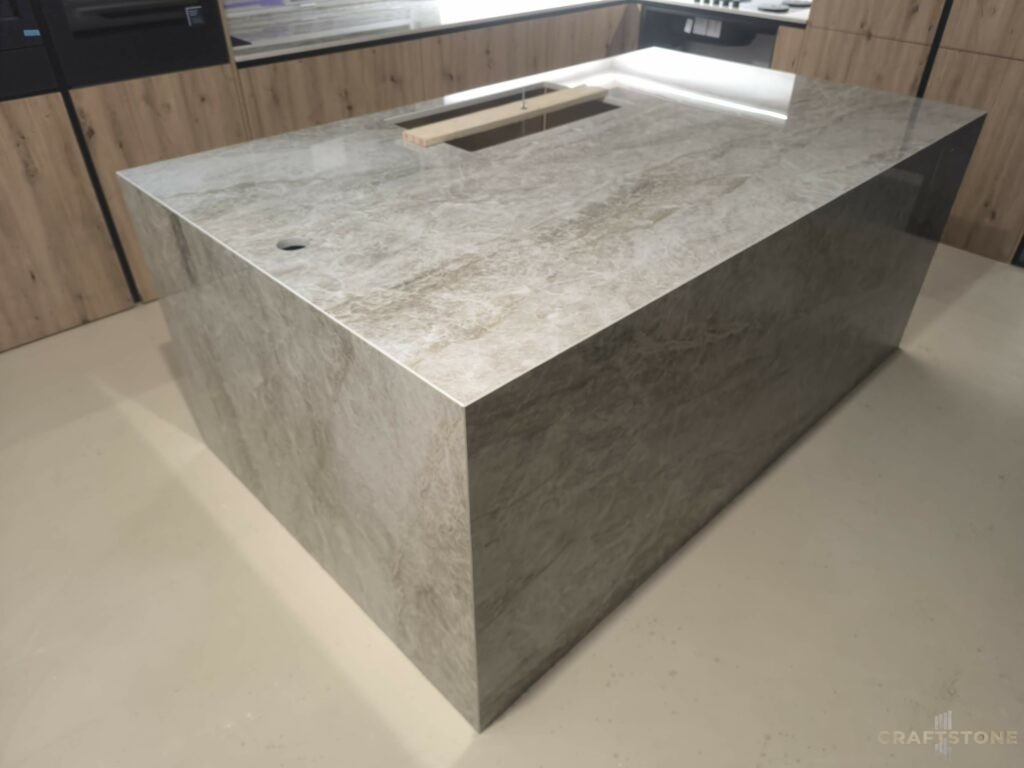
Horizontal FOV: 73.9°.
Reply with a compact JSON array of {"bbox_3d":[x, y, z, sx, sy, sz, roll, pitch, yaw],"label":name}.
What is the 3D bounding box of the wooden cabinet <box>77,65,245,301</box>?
[{"bbox_3d":[-1.361,-0.826,2.849,0.607,0.864,0.023,-30,46,-34],"label":"wooden cabinet"}]

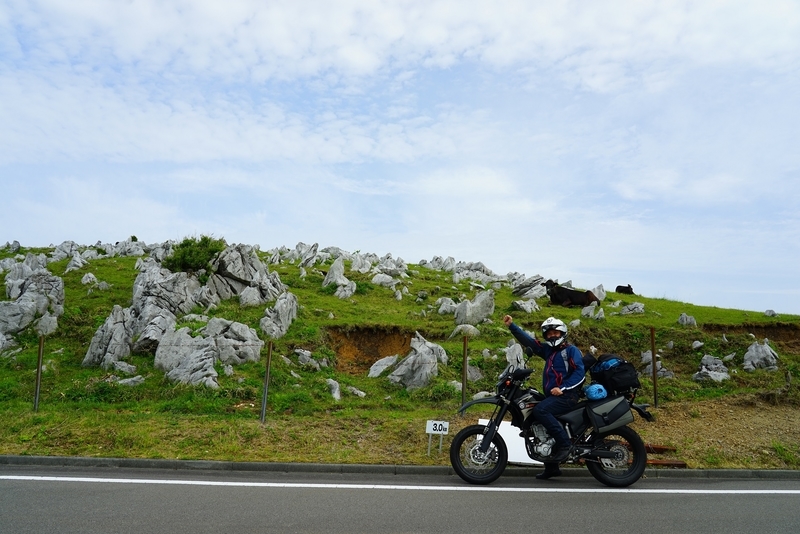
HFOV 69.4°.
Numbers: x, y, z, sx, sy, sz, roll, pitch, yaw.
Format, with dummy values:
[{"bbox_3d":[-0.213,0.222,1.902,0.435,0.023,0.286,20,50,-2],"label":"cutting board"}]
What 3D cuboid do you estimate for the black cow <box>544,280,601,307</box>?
[{"bbox_3d":[6.267,0.963,21.000,1.950,0.970,0.850,1,-7,-3],"label":"black cow"}]

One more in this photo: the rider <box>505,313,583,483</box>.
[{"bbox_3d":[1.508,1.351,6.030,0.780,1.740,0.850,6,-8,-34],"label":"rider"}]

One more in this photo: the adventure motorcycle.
[{"bbox_3d":[1.547,1.614,5.932,2.070,1.220,0.840,1,-7,1],"label":"adventure motorcycle"}]

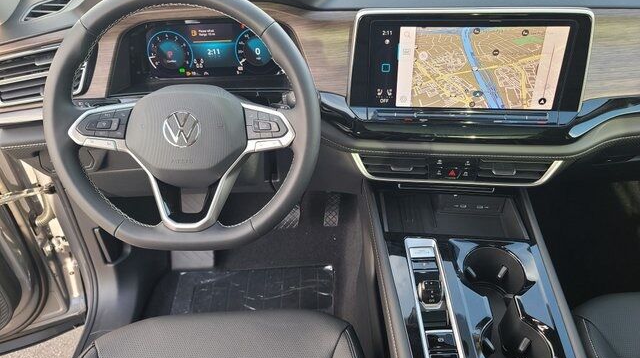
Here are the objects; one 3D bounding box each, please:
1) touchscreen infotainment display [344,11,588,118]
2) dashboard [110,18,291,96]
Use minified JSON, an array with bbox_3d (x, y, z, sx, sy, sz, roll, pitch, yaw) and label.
[{"bbox_3d":[0.224,-0.180,0.716,0.345,0.157,0.030,2,28,8],"label":"touchscreen infotainment display"},{"bbox_3d":[-0.184,-0.208,0.795,0.290,0.122,0.050,0,20,0],"label":"dashboard"}]

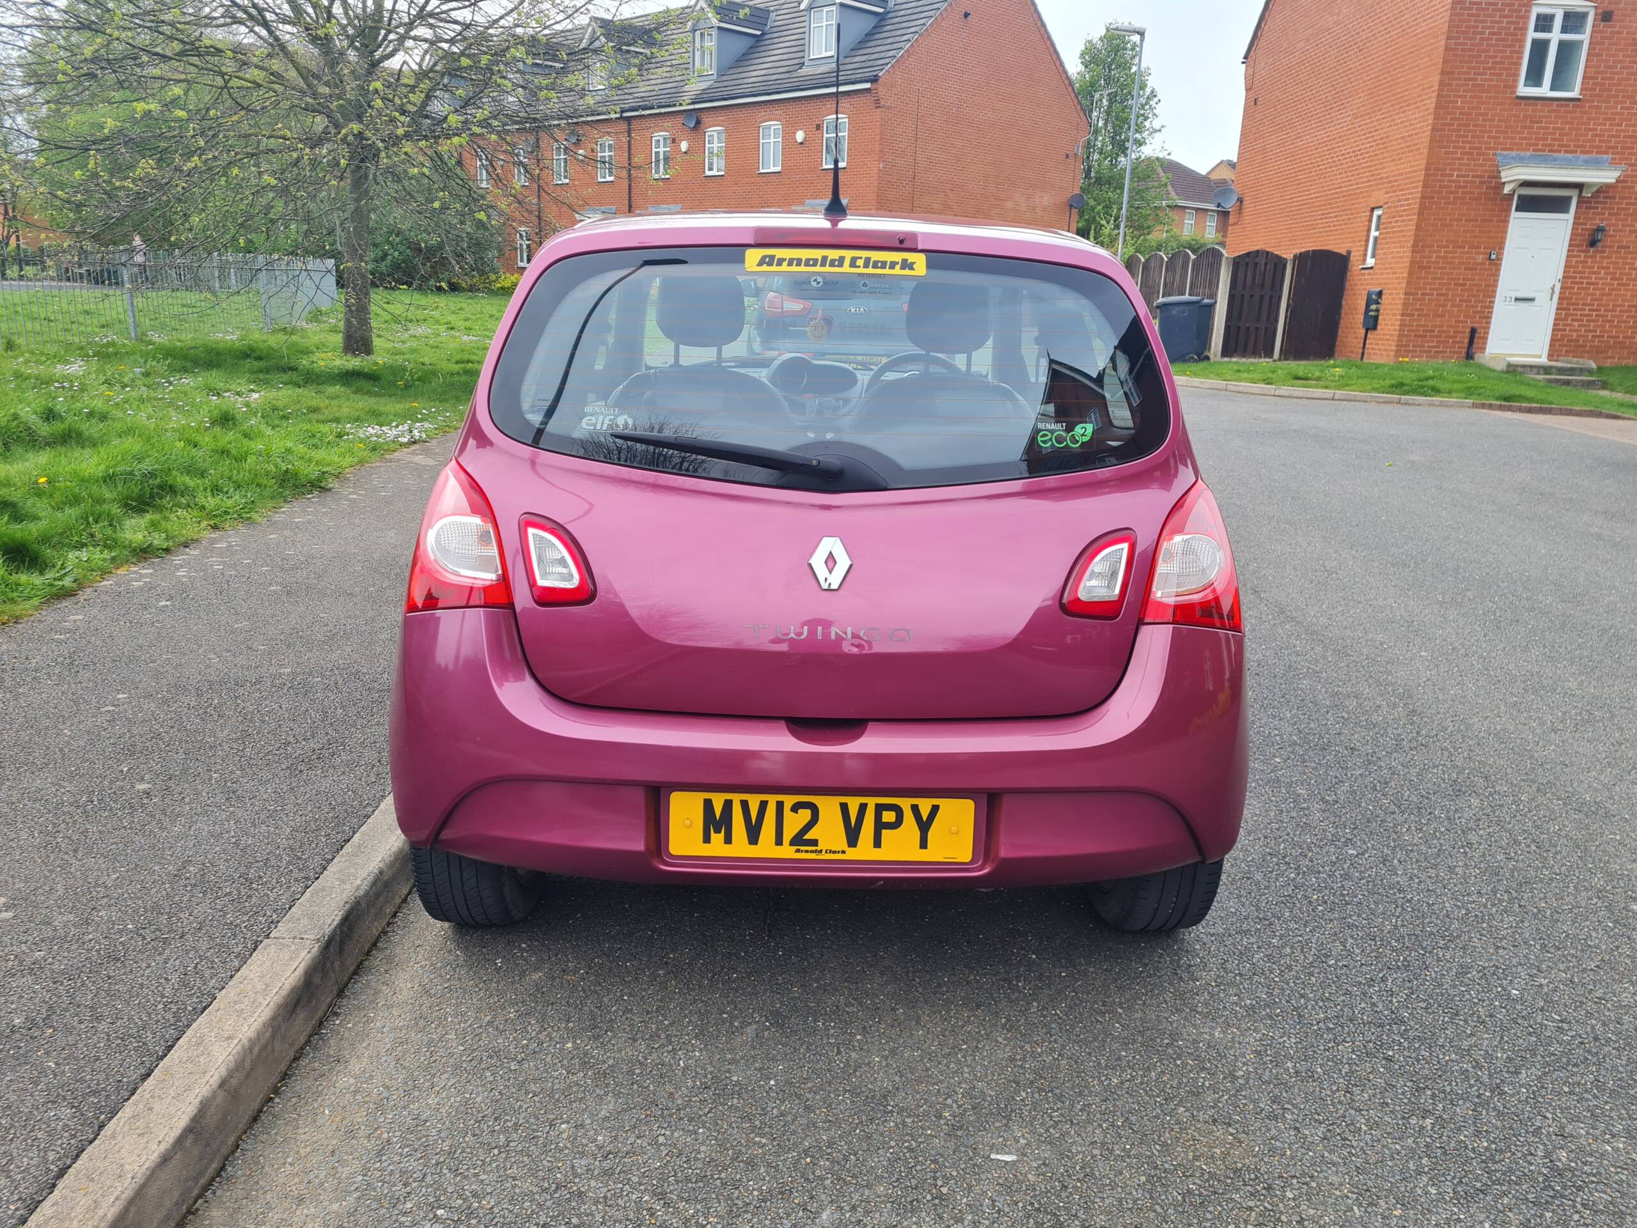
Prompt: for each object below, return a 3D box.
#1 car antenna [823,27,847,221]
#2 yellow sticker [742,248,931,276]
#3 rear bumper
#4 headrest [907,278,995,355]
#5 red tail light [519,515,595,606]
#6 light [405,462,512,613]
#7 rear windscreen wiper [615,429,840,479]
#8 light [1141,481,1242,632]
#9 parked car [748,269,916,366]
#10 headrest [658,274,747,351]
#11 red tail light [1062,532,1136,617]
[{"bbox_3d":[0.035,-0.914,2.299,0.045,0.373,0.060,0,45,0],"label":"car antenna"},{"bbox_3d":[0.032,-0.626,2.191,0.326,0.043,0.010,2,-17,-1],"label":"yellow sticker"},{"bbox_3d":[0.003,0.223,2.208,1.630,0.430,0.400,2,15,-1],"label":"rear bumper"},{"bbox_3d":[0.353,-0.800,3.324,0.235,0.195,0.120,2,15,-1],"label":"headrest"},{"bbox_3d":[-0.443,-0.090,2.084,0.128,0.155,0.070,5,16,10],"label":"red tail light"},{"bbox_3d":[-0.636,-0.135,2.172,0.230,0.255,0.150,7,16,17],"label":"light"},{"bbox_3d":[-0.157,-0.270,2.076,0.405,0.045,0.045,9,-17,5],"label":"rear windscreen wiper"},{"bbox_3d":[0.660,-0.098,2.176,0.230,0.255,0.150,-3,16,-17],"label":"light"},{"bbox_3d":[0.274,-2.777,12.062,1.855,1.640,4.440,2,15,-1],"label":"parked car"},{"bbox_3d":[-0.318,-0.816,3.325,0.235,0.195,0.120,2,15,-1],"label":"headrest"},{"bbox_3d":[0.475,-0.066,2.083,0.128,0.155,0.070,-1,16,-12],"label":"red tail light"}]

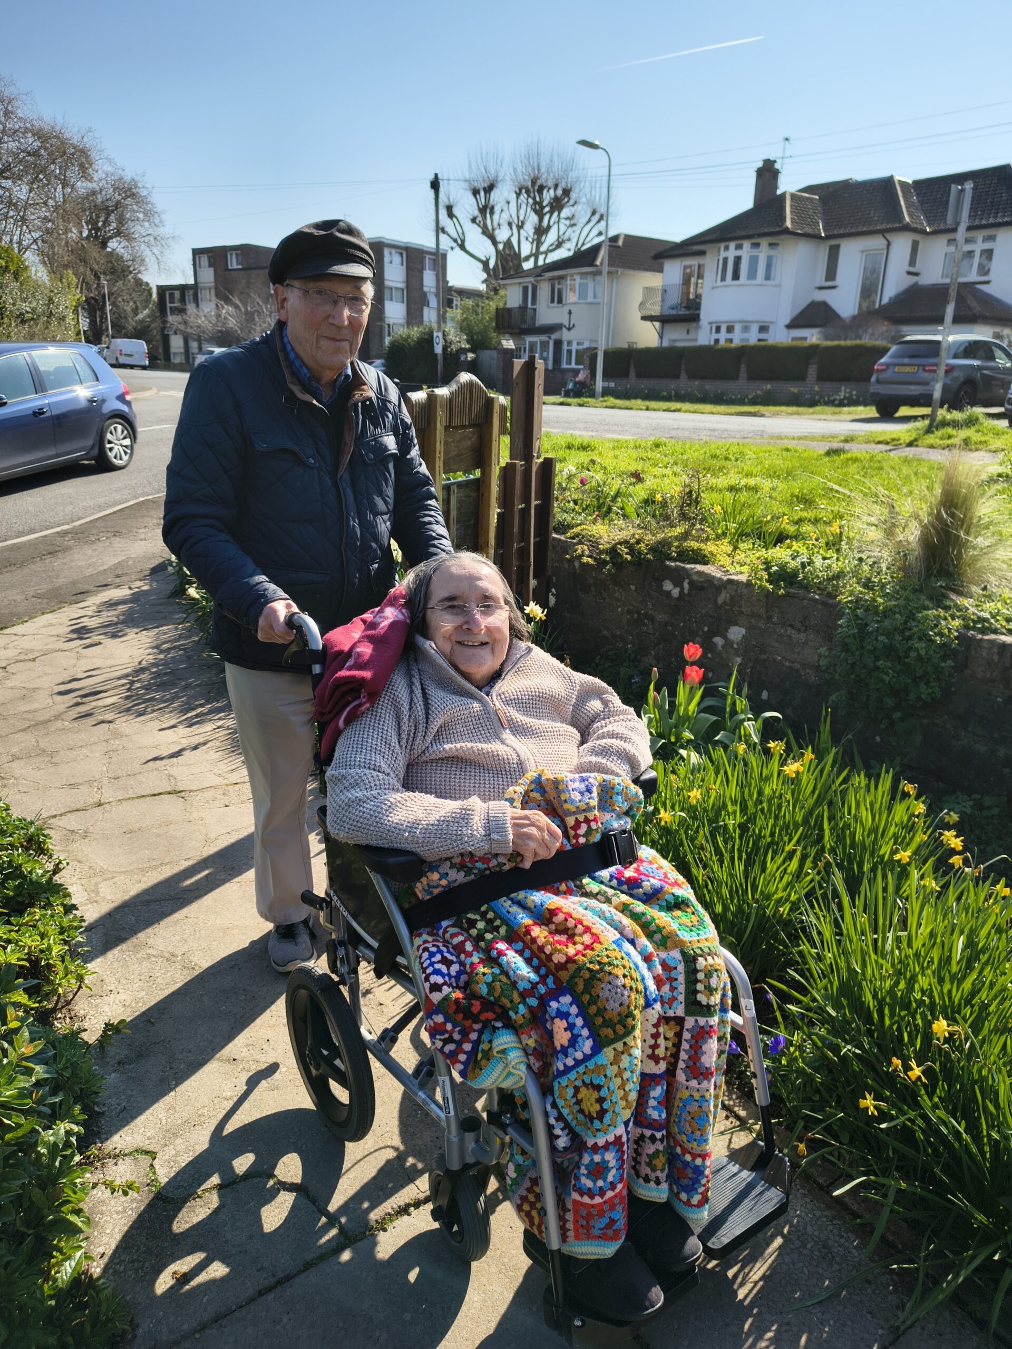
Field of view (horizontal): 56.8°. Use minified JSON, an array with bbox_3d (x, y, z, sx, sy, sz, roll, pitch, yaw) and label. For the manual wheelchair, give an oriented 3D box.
[{"bbox_3d":[0.013,0.433,1.645,0.580,0.940,0.950,-12,23,-34],"label":"manual wheelchair"}]

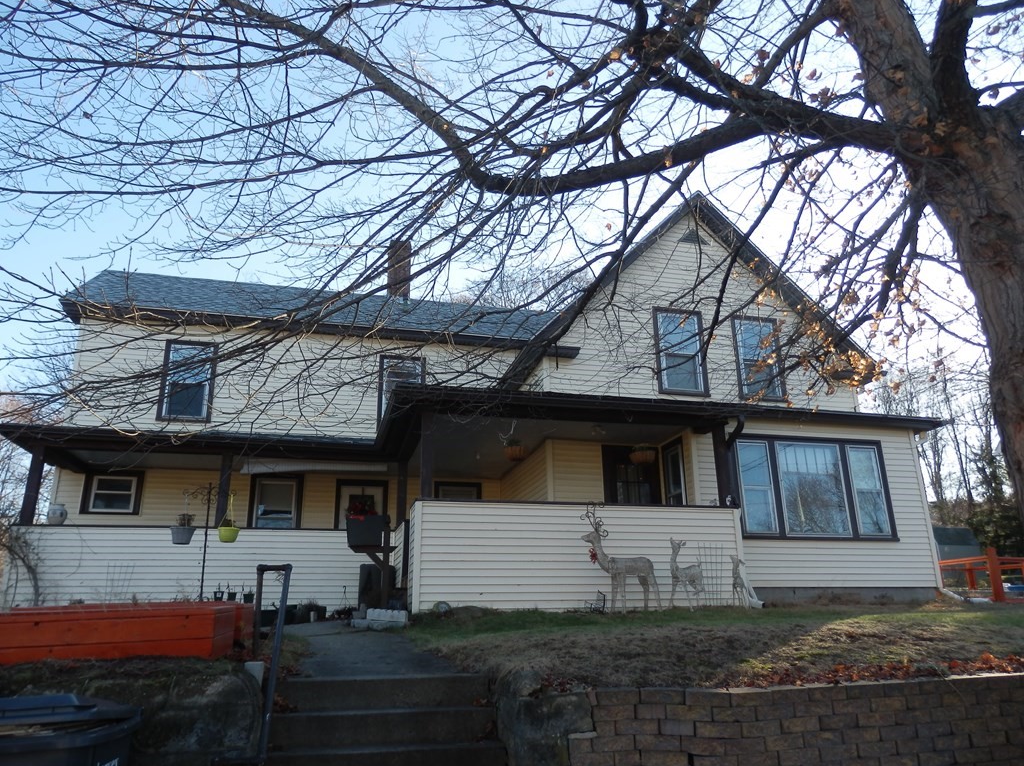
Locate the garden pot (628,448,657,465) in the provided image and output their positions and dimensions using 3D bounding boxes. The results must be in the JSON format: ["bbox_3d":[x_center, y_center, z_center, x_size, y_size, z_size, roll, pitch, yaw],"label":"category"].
[{"bbox_3d":[1.976,1.103,11.178,0.400,0.200,0.400,-1,-19,0],"label":"garden pot"}]

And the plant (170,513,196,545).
[{"bbox_3d":[-4.783,2.123,10.764,0.345,0.425,0.345,4,-19,-13],"label":"plant"}]

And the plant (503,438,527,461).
[{"bbox_3d":[0.049,0.959,10.781,0.340,0.310,0.340,4,-19,-13],"label":"plant"}]

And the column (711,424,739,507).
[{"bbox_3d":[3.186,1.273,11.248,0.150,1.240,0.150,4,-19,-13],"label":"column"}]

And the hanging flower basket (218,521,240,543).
[{"bbox_3d":[-4.169,2.202,10.896,0.300,0.275,0.300,4,-19,-13],"label":"hanging flower basket"}]

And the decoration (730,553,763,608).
[{"bbox_3d":[3.214,2.768,10.333,0.380,0.706,0.180,-10,-21,25],"label":"decoration"}]

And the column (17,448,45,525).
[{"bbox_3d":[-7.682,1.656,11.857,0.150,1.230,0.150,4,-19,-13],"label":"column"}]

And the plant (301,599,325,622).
[{"bbox_3d":[-3.136,3.597,11.668,0.370,0.320,0.350,4,-19,-13],"label":"plant"}]

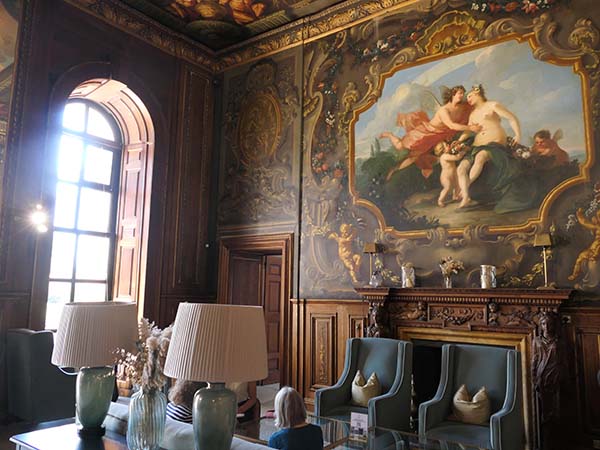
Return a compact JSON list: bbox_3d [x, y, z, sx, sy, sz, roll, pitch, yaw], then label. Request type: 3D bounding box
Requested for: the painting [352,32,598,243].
[{"bbox_3d":[1.830,-1.006,5.656,2.850,2.264,0.080,-5,-10,36],"label":"painting"}]

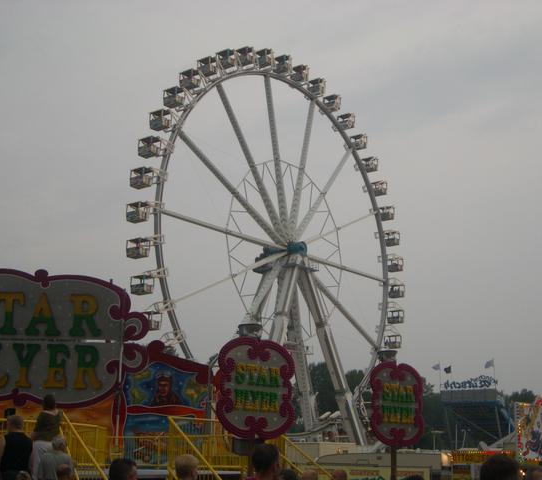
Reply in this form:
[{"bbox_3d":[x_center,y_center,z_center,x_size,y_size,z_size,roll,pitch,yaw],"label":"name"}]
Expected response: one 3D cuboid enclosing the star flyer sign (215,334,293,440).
[{"bbox_3d":[-0.263,2.786,17.072,2.000,1.940,0.220,13,-17,-40],"label":"star flyer sign"}]

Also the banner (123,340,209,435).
[{"bbox_3d":[-3.011,4.364,25.964,2.520,2.980,0.200,4,-15,-12],"label":"banner"}]

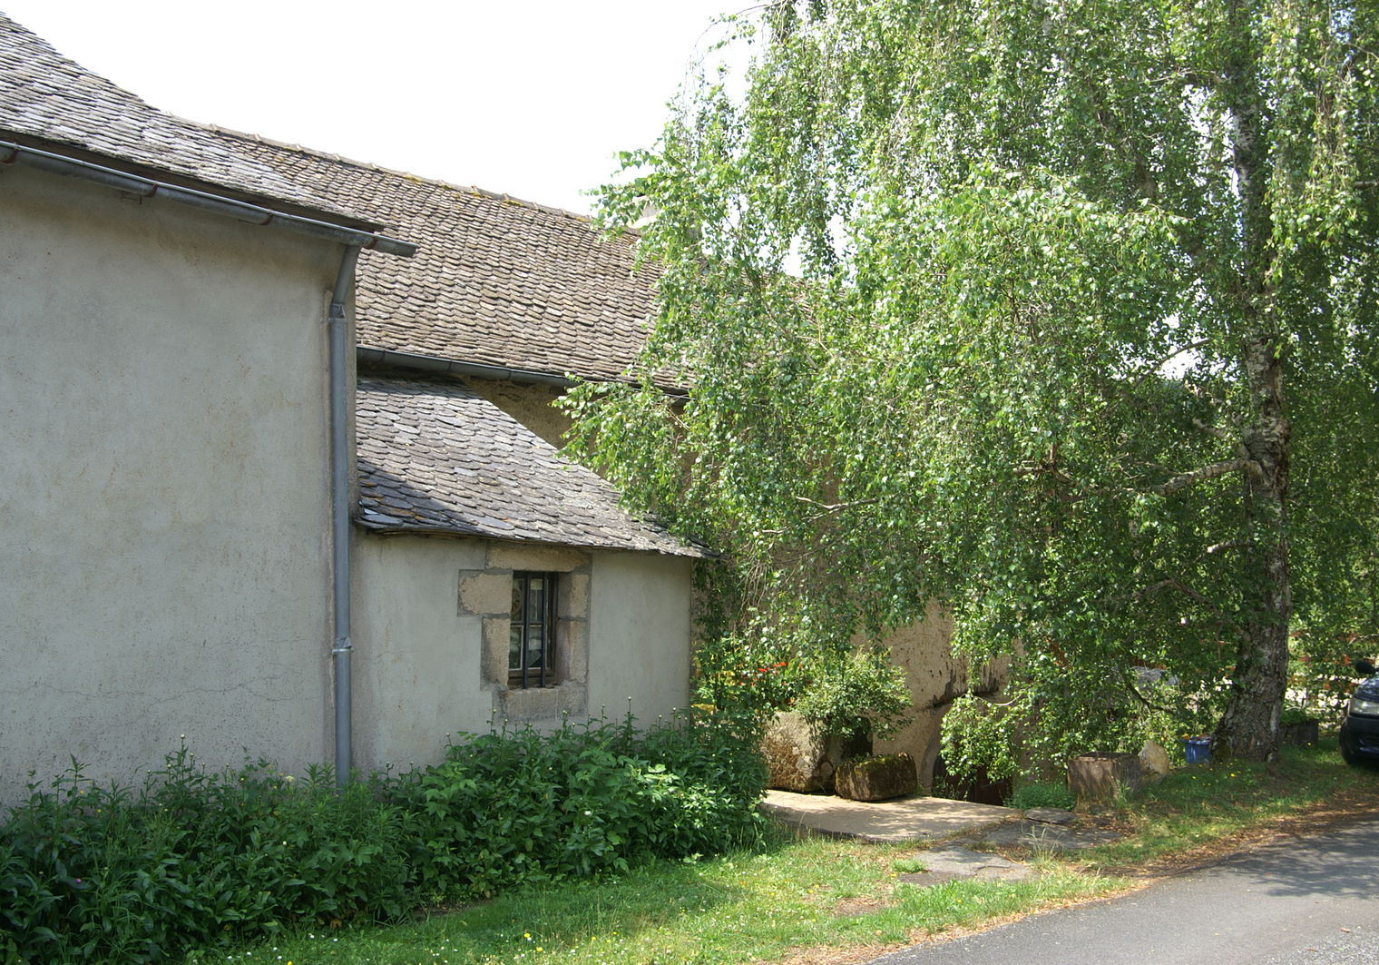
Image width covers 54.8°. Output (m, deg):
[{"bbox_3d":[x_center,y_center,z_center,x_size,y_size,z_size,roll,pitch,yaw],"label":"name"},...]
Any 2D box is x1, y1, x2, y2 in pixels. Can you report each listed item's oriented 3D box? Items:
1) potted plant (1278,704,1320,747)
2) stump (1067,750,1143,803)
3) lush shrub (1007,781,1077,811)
[{"bbox_3d":[6.917,2.794,15.290,0.550,0.460,0.450,5,-8,-42],"label":"potted plant"},{"bbox_3d":[3.468,2.445,11.102,0.580,0.380,0.560,-2,-6,19],"label":"stump"},{"bbox_3d":[2.846,2.475,10.633,0.520,0.230,0.420,-1,-6,15],"label":"lush shrub"}]

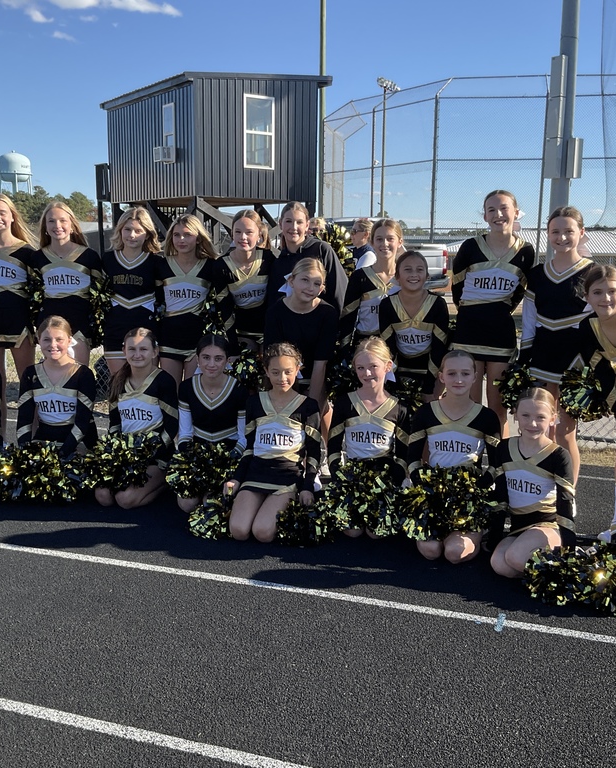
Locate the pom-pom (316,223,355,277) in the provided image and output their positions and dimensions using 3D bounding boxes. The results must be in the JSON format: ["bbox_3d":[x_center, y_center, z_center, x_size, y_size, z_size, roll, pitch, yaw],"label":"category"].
[{"bbox_3d":[0.136,-0.765,4.972,0.270,0.340,0.260,1,10,0],"label":"pom-pom"}]

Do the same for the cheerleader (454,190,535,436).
[{"bbox_3d":[0.958,-0.177,4.410,0.420,1.600,0.300,3,10,11],"label":"cheerleader"}]

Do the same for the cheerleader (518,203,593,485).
[{"bbox_3d":[1.193,-0.088,4.120,0.400,1.508,0.300,4,10,19],"label":"cheerleader"}]

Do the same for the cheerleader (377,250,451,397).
[{"bbox_3d":[0.546,-0.054,4.533,0.400,1.287,0.420,2,10,9],"label":"cheerleader"}]

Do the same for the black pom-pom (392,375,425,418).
[{"bbox_3d":[0.465,0.071,4.219,0.260,0.260,0.260,2,10,10],"label":"black pom-pom"}]

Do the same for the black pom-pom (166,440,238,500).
[{"bbox_3d":[-0.526,0.431,4.278,0.340,0.280,0.300,1,10,0],"label":"black pom-pom"}]

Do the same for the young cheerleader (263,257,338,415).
[{"bbox_3d":[-0.019,-0.046,4.576,0.410,1.260,0.550,1,10,3],"label":"young cheerleader"}]

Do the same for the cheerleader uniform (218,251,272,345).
[{"bbox_3d":[-0.325,-0.464,4.606,0.360,0.520,0.250,0,10,-2],"label":"cheerleader uniform"}]

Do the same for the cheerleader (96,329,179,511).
[{"bbox_3d":[-0.864,0.147,4.468,0.430,0.875,0.580,3,10,12],"label":"cheerleader"}]

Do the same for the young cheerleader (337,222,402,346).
[{"bbox_3d":[0.401,-0.149,4.588,0.440,1.446,0.300,2,10,8],"label":"young cheerleader"}]

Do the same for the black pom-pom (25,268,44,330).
[{"bbox_3d":[-1.701,-0.524,5.315,0.220,0.340,0.230,-1,10,-12],"label":"black pom-pom"}]

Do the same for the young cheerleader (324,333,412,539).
[{"bbox_3d":[0.298,0.224,4.073,0.400,0.878,0.580,3,10,14],"label":"young cheerleader"}]

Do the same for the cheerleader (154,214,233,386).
[{"bbox_3d":[-0.652,-0.218,4.888,0.430,1.467,0.300,0,10,-2],"label":"cheerleader"}]

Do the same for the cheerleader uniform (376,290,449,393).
[{"bbox_3d":[0.558,-0.215,4.546,0.390,0.560,0.360,3,10,10],"label":"cheerleader uniform"}]

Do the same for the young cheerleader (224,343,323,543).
[{"bbox_3d":[-0.163,0.241,4.018,0.440,0.857,0.580,2,10,10],"label":"young cheerleader"}]

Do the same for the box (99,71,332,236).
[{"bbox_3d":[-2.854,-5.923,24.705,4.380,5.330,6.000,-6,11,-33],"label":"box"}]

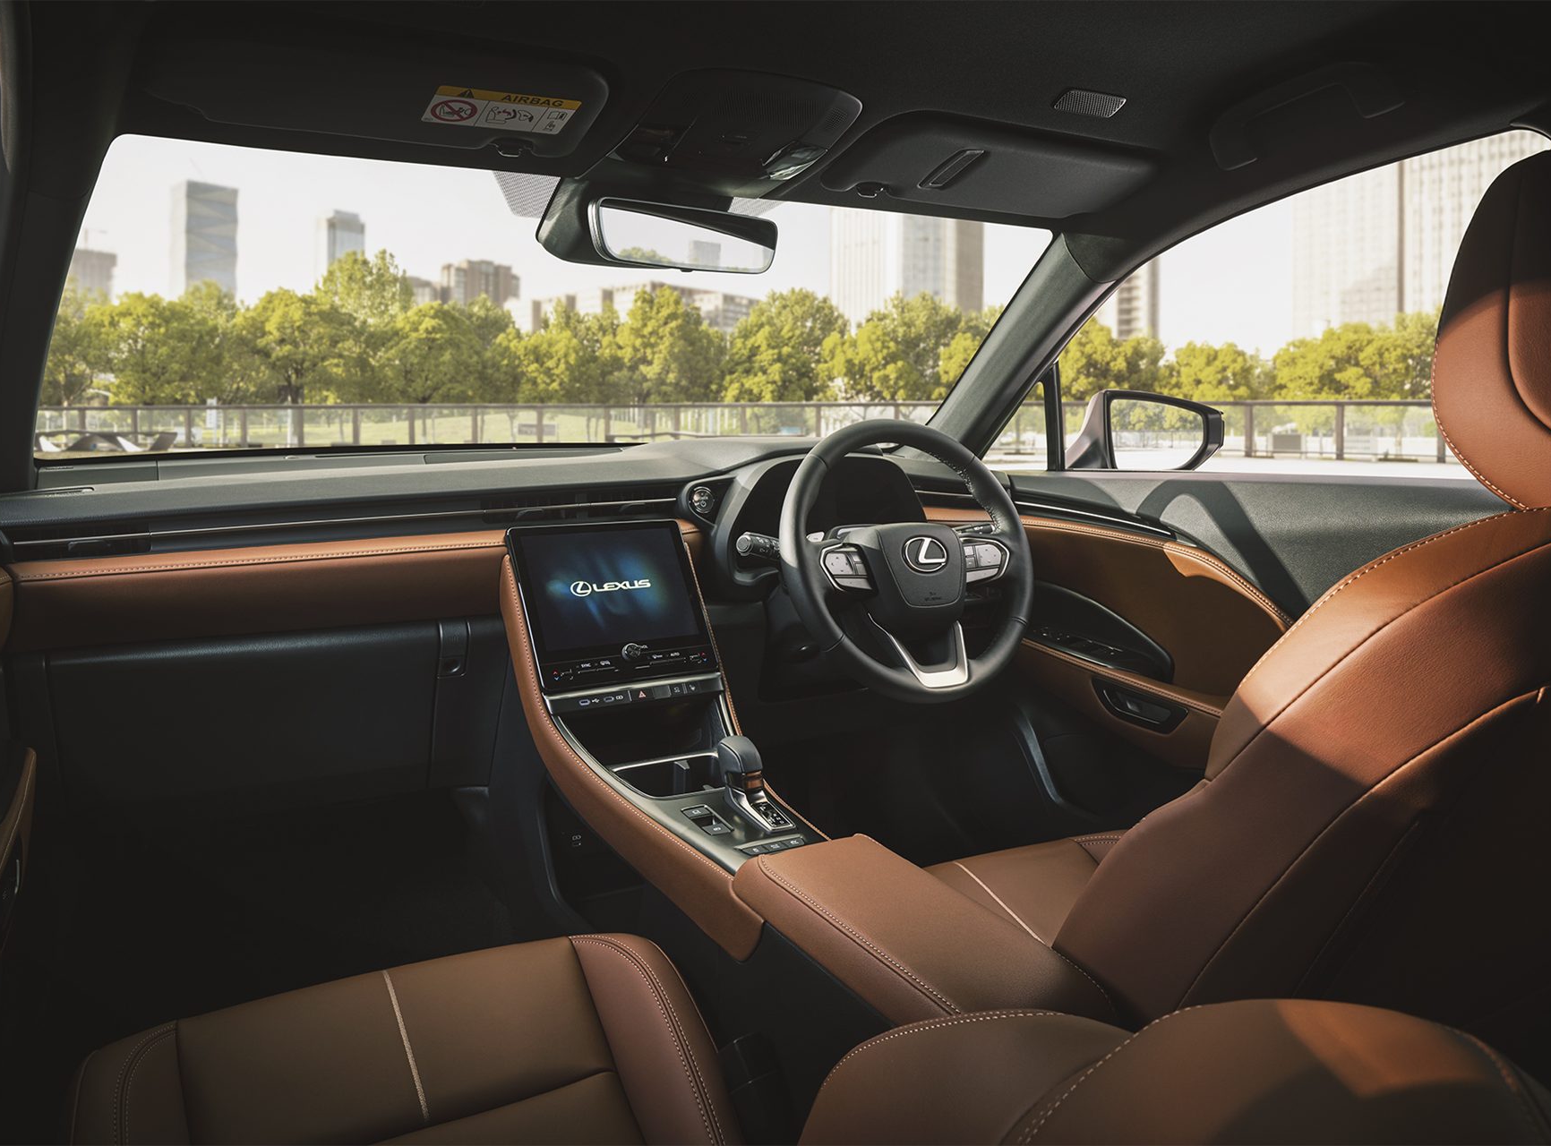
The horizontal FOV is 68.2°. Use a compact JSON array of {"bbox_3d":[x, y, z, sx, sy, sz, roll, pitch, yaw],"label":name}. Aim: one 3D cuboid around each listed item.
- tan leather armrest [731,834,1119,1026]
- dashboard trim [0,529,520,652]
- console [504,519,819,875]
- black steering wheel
[{"bbox_3d":[0.107,0.280,0.887,0.155,0.065,0.350,-5,8,-27],"label":"tan leather armrest"},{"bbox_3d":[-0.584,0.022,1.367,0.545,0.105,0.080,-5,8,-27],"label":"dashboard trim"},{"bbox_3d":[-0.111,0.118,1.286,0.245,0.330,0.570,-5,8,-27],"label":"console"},{"bbox_3d":[0.166,-0.015,1.476,0.367,0.367,0.100,-4,-12,-26],"label":"black steering wheel"}]

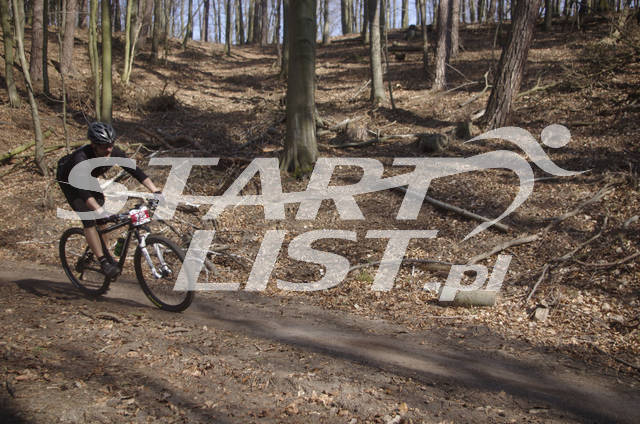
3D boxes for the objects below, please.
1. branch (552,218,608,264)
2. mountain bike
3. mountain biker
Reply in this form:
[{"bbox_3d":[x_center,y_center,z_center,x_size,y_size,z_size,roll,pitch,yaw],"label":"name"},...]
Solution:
[{"bbox_3d":[3.190,0.340,7.800,1.350,0.420,0.240,-3,4,-42],"label":"branch"},{"bbox_3d":[-1.835,0.370,5.850,1.780,1.010,0.650,3,16,32],"label":"mountain bike"},{"bbox_3d":[-1.910,-0.092,5.740,0.900,1.420,0.660,3,16,32],"label":"mountain biker"}]

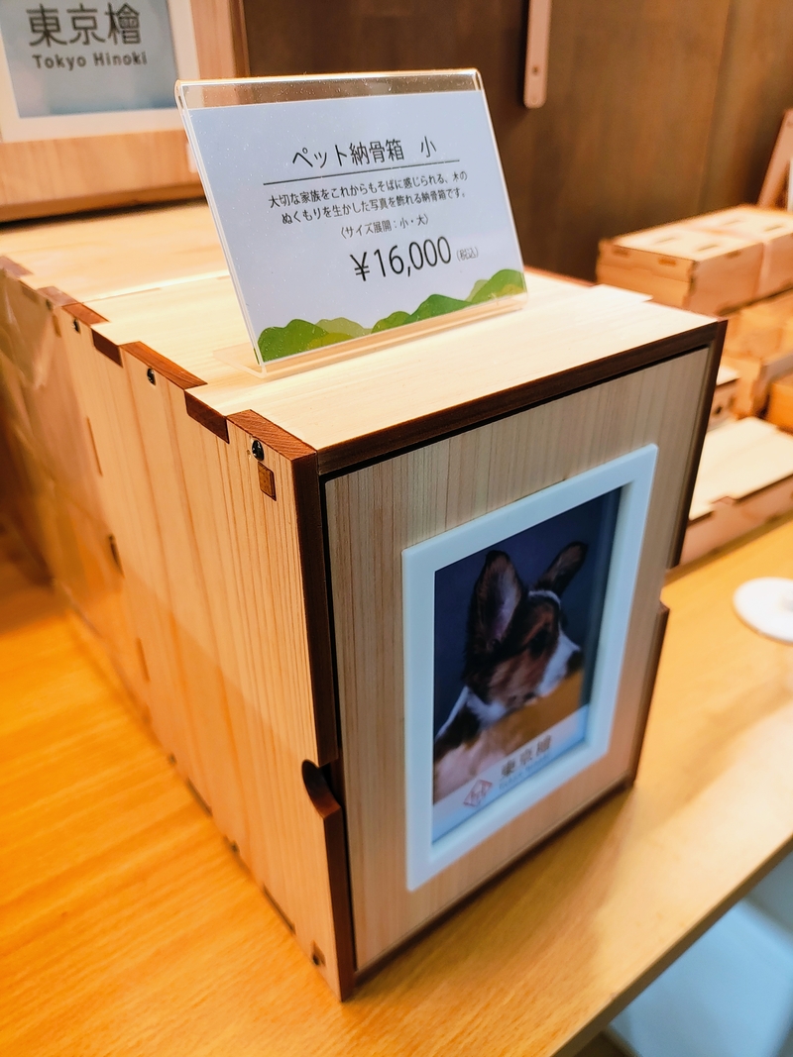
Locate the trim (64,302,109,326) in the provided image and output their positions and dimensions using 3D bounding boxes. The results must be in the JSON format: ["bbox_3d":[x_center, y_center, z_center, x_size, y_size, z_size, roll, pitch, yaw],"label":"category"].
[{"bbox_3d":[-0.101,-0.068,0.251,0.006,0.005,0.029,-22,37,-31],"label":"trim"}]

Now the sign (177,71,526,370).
[{"bbox_3d":[-0.005,-0.089,0.214,0.098,0.066,0.027,-24,38,-32],"label":"sign"}]

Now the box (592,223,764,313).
[{"bbox_3d":[0.255,-0.233,0.694,0.102,0.050,0.101,-22,37,-30],"label":"box"}]

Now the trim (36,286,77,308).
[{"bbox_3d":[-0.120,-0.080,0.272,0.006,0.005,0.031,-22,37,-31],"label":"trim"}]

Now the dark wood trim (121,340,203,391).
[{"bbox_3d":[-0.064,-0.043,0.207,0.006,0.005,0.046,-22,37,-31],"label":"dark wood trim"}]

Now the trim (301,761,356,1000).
[{"bbox_3d":[-0.019,0.110,0.235,0.006,0.111,0.011,-22,37,-31],"label":"trim"}]

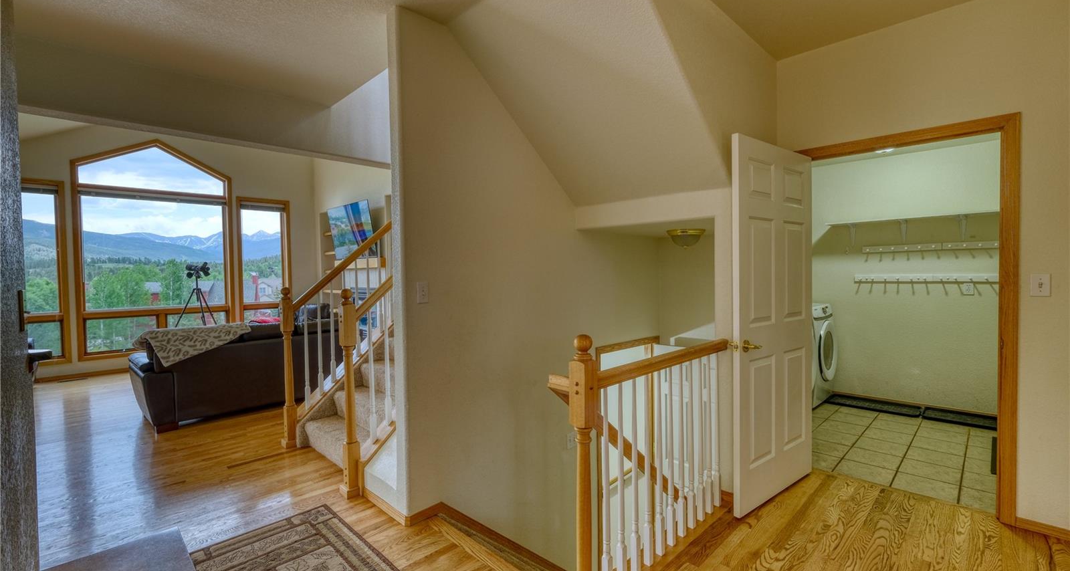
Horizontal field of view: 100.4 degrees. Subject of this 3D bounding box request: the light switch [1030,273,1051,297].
[{"bbox_3d":[2.515,-0.001,2.216,0.070,0.114,0.016,1,2,43],"label":"light switch"}]

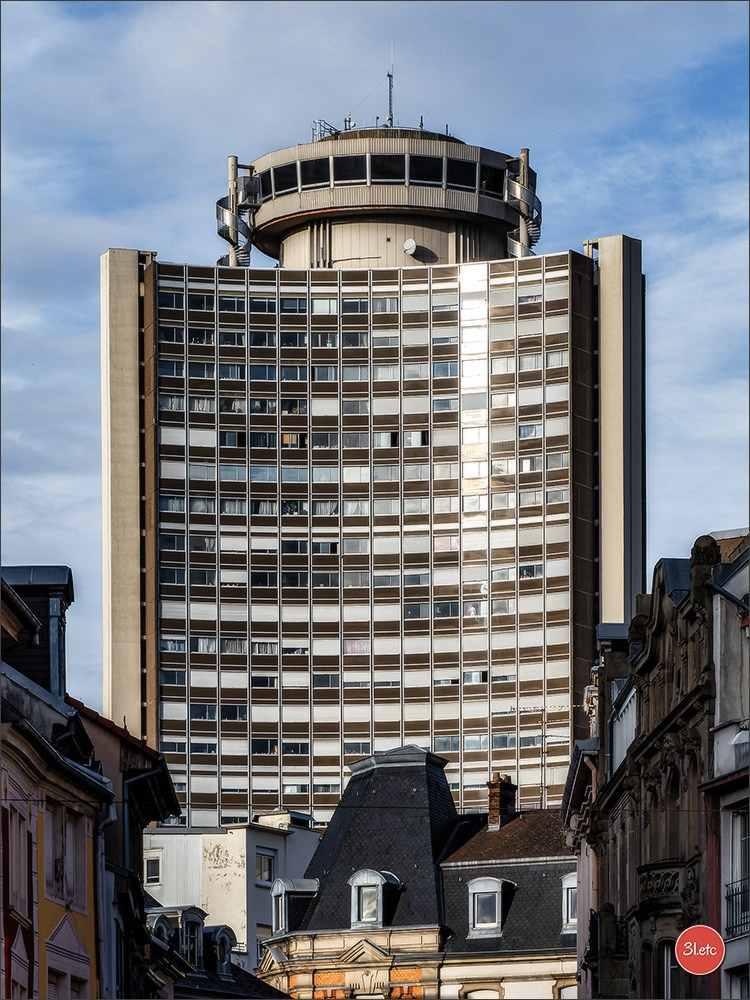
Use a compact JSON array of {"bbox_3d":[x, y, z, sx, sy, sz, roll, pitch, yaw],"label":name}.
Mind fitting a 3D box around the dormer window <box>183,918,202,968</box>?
[{"bbox_3d":[-7.150,17.300,178.000,0.450,1.950,1.100,-4,-8,31],"label":"dormer window"}]

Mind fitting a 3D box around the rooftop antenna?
[{"bbox_3d":[1.320,-35.300,390.000,0.600,7.400,0.600,0,-7,0],"label":"rooftop antenna"}]

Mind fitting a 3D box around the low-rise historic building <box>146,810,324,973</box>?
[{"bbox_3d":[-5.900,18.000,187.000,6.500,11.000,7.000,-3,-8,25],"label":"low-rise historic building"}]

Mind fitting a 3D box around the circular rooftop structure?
[{"bbox_3d":[0.400,-24.000,390.000,27.000,13.000,26.000,0,-7,0],"label":"circular rooftop structure"}]

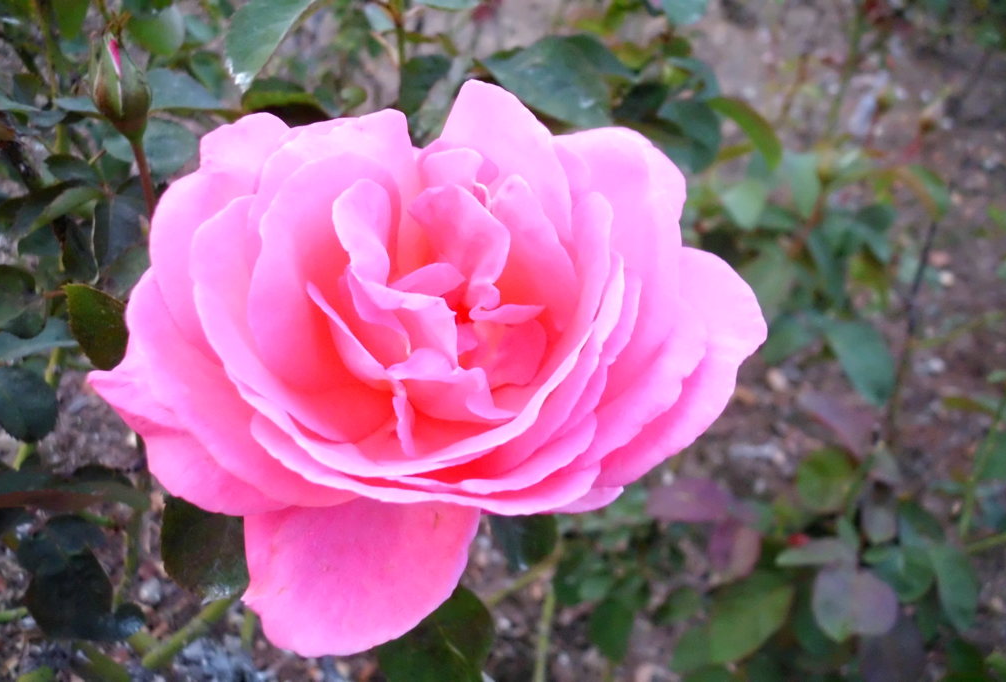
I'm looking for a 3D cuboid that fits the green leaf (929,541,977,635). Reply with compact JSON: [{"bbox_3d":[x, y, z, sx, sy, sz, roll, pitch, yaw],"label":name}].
[{"bbox_3d":[0.237,0.130,0.420,0.021,0.010,0.050,3,62,-12],"label":"green leaf"}]

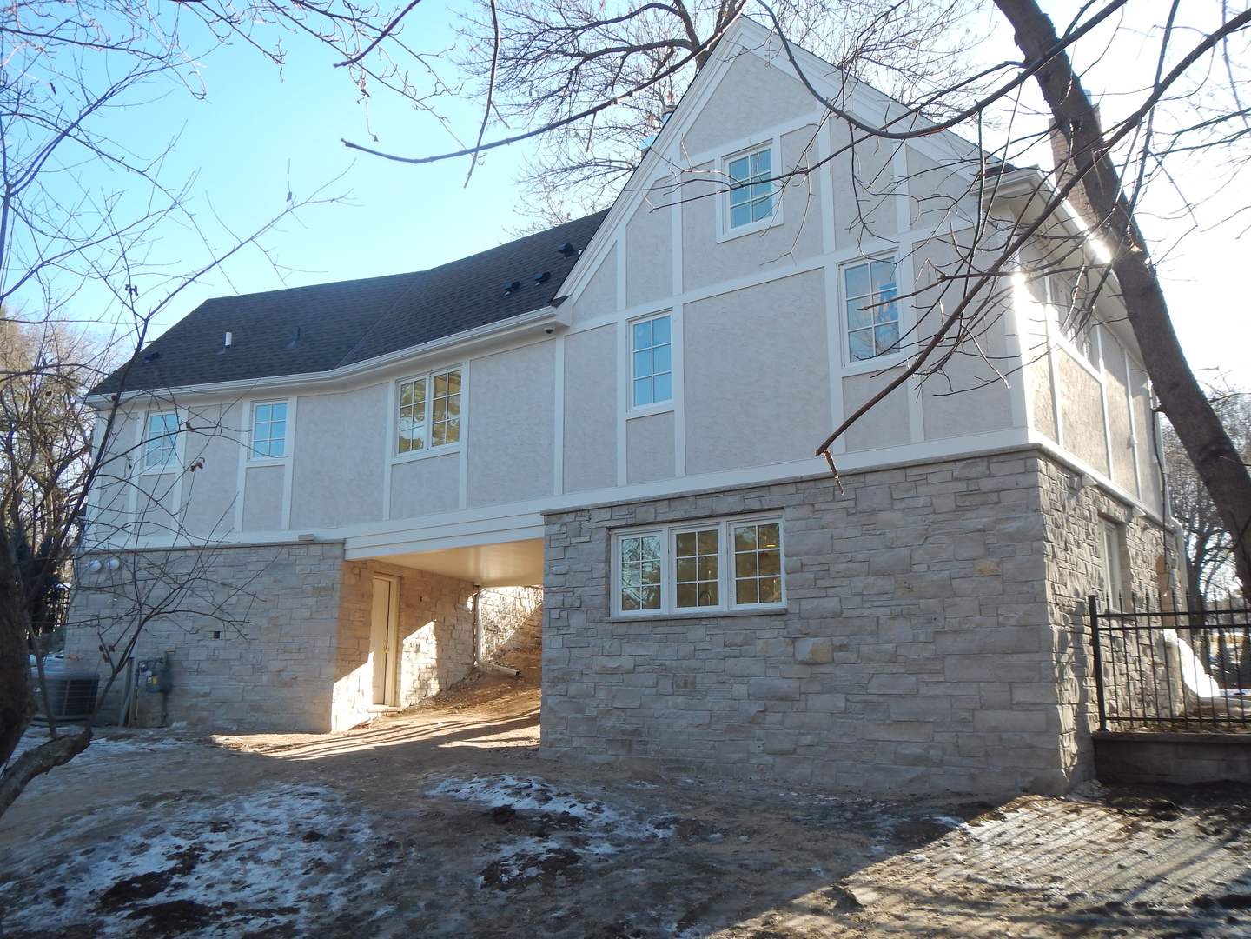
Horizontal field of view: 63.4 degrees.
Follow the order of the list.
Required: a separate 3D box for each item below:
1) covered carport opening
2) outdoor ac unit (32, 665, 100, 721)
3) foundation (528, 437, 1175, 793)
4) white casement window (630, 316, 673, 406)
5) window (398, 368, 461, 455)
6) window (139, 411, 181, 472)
[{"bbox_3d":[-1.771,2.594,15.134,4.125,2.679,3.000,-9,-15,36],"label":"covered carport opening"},{"bbox_3d":[-8.694,3.439,15.469,0.790,0.760,0.790,-3,-12,15],"label":"outdoor ac unit"},{"bbox_3d":[3.168,2.160,13.214,6.227,3.084,5.875,-9,-15,36],"label":"foundation"},{"bbox_3d":[0.322,-1.337,12.514,0.640,1.073,0.100,-9,-15,36],"label":"white casement window"},{"bbox_3d":[-2.897,-0.845,14.927,1.392,1.108,0.110,-9,-15,36],"label":"window"},{"bbox_3d":[-7.907,-0.464,17.180,0.720,1.040,0.100,-4,-12,16],"label":"window"}]

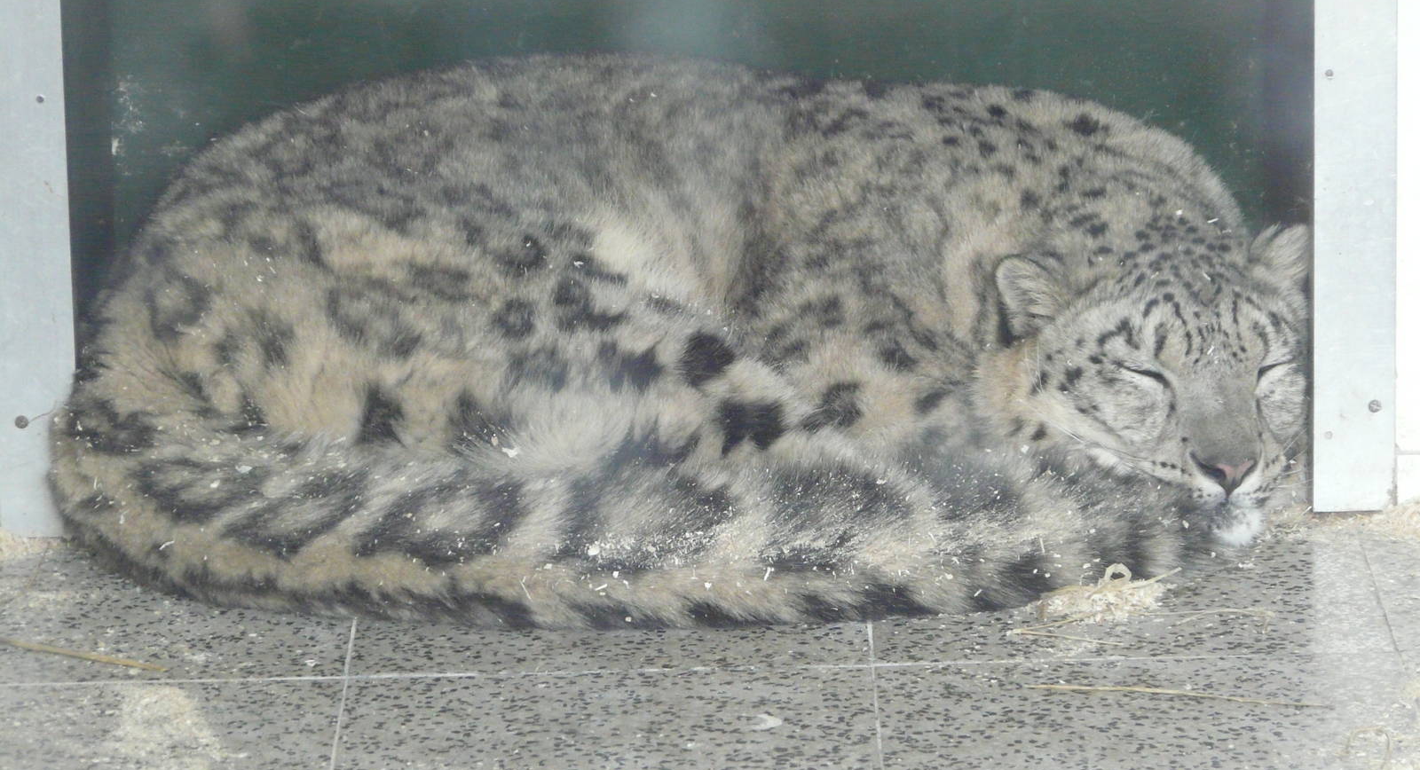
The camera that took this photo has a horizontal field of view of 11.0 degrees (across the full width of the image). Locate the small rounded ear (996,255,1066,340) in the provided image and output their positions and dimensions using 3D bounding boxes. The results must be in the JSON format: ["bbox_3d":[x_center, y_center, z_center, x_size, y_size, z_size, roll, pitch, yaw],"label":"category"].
[{"bbox_3d":[0.201,-0.055,4.610,0.043,0.051,0.027,-11,12,3],"label":"small rounded ear"}]

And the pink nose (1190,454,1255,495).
[{"bbox_3d":[0.316,0.055,4.525,0.041,0.026,0.021,-6,15,-9],"label":"pink nose"}]

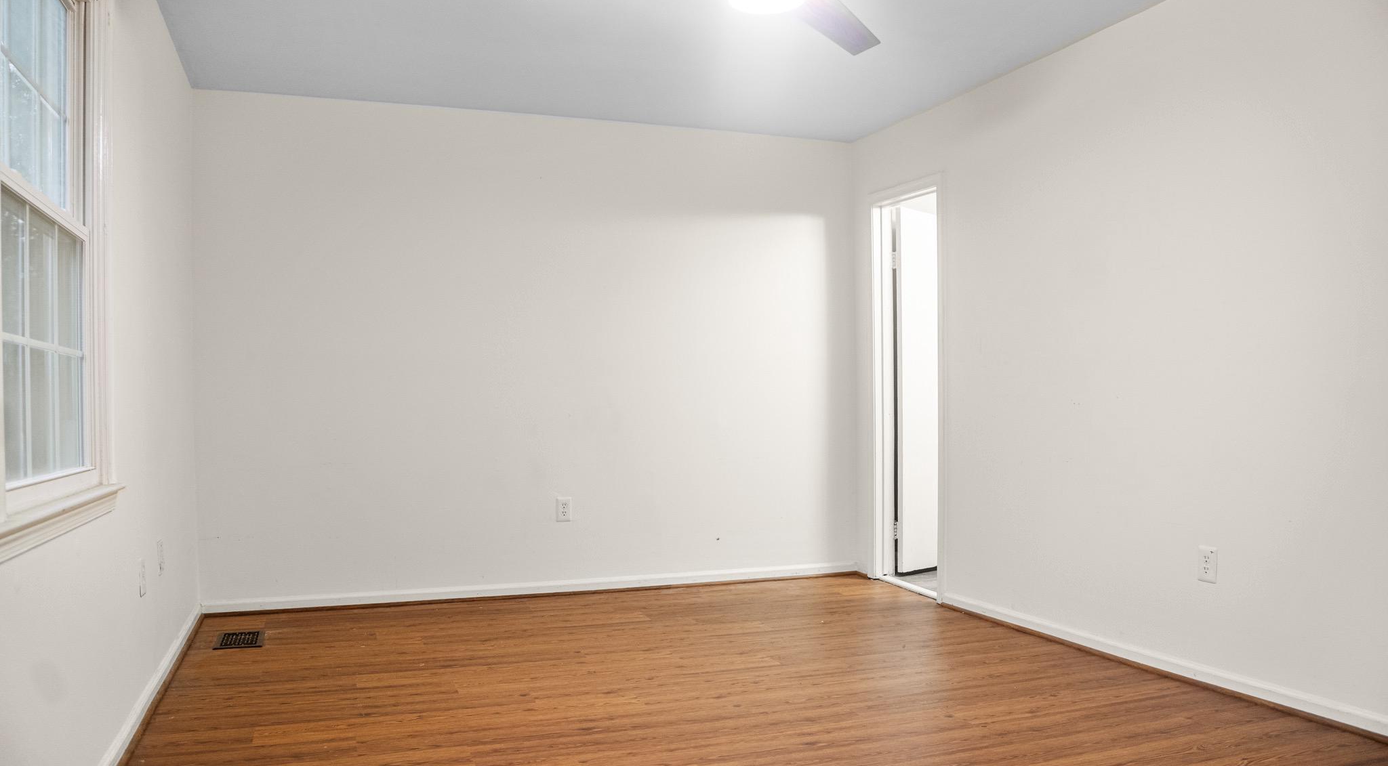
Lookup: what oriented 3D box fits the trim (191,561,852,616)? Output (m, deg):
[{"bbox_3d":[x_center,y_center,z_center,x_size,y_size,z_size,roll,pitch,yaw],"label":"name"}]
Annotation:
[{"bbox_3d":[-0.685,1.034,4.711,3.310,0.060,0.016,0,-1,-16],"label":"trim"}]

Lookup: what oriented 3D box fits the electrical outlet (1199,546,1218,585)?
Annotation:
[{"bbox_3d":[1.769,0.627,3.186,0.009,0.121,0.075,0,-1,-23],"label":"electrical outlet"}]

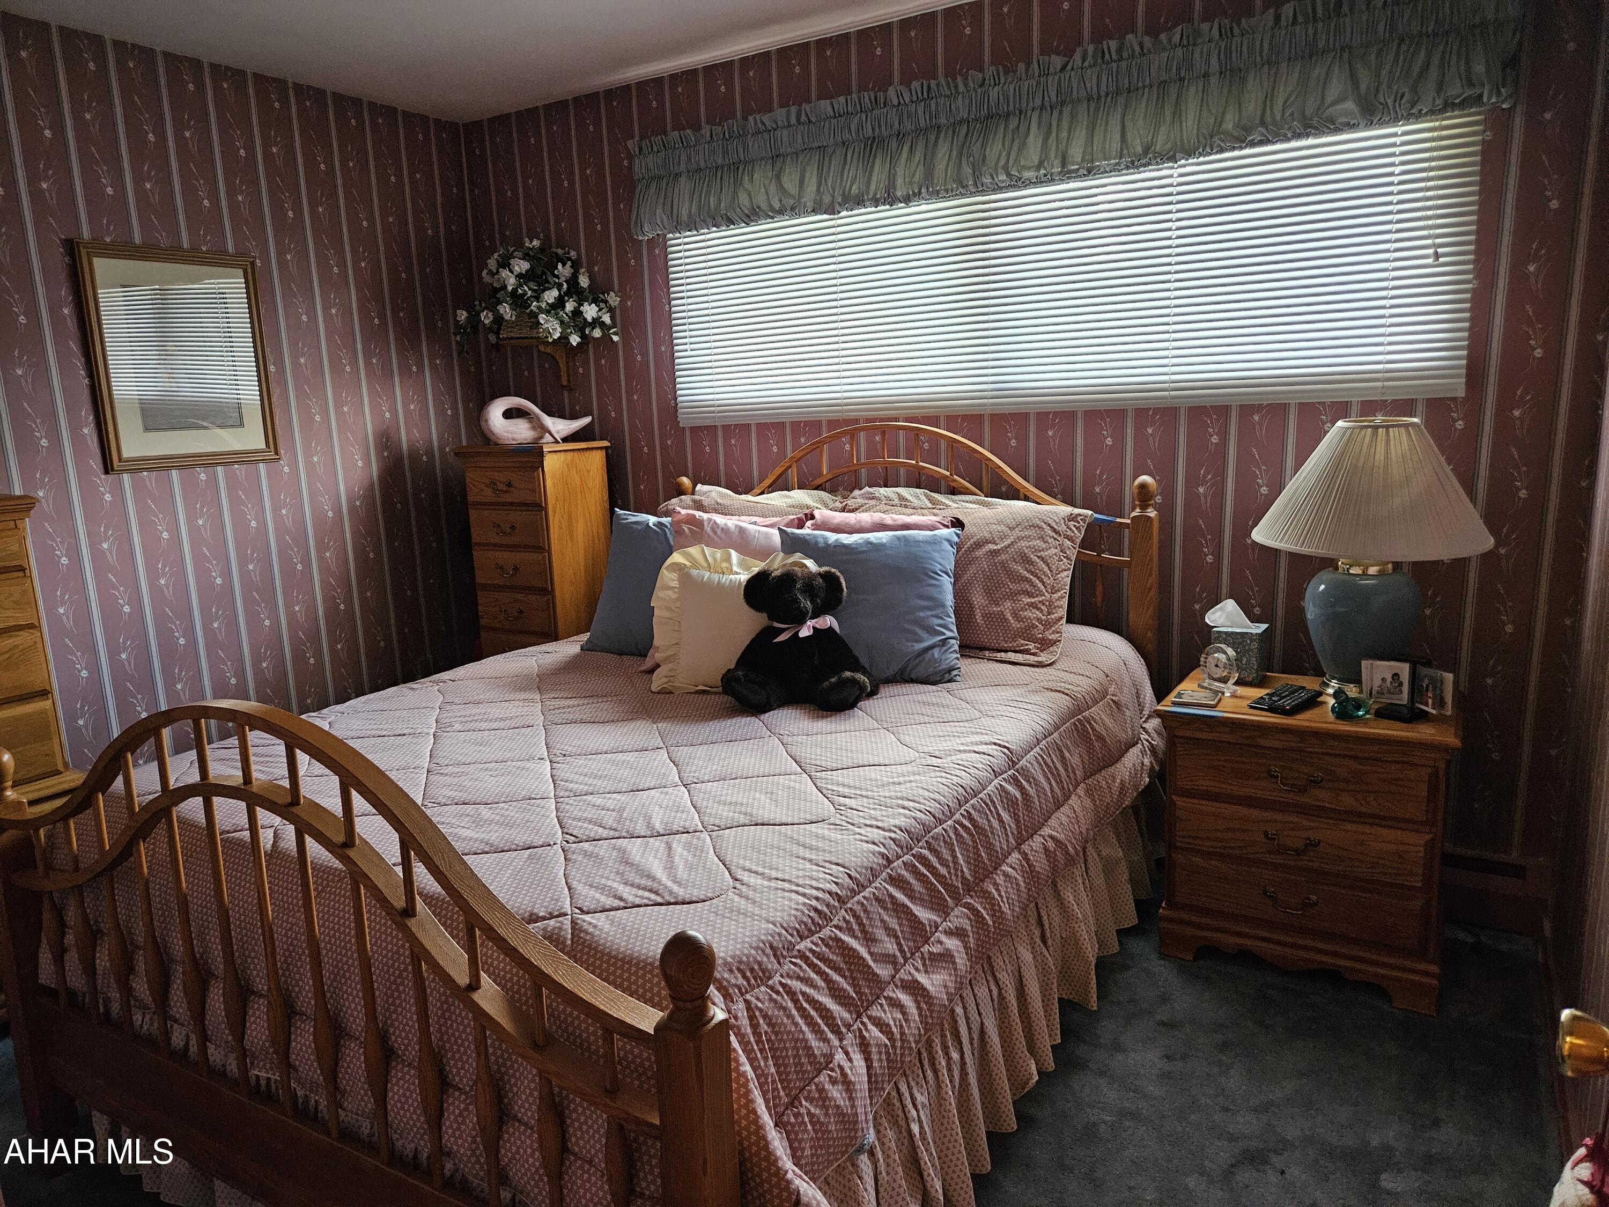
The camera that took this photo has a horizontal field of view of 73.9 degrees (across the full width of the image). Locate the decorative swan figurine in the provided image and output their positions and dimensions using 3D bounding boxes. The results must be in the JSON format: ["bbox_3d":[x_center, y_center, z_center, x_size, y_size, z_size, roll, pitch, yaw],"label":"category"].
[{"bbox_3d":[-0.941,-0.644,3.763,0.400,0.164,0.140,-1,11,6],"label":"decorative swan figurine"}]

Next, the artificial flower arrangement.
[{"bbox_3d":[-0.948,-1.077,3.772,0.540,0.380,0.270,5,13,31],"label":"artificial flower arrangement"}]

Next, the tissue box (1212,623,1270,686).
[{"bbox_3d":[1.107,0.124,2.720,0.112,0.132,0.111,5,13,31],"label":"tissue box"}]

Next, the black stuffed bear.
[{"bbox_3d":[-0.002,0.060,2.518,0.370,0.325,0.290,-1,11,4],"label":"black stuffed bear"}]

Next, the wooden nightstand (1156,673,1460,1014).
[{"bbox_3d":[1.213,0.534,2.597,0.604,0.632,0.409,5,13,31],"label":"wooden nightstand"}]

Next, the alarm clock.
[{"bbox_3d":[1.015,0.158,2.617,0.042,0.113,0.100,-8,13,-27],"label":"alarm clock"}]

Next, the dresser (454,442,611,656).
[{"bbox_3d":[-0.942,0.042,3.921,0.434,1.242,0.331,5,13,31],"label":"dresser"}]

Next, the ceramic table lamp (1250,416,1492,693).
[{"bbox_3d":[1.313,-0.102,2.492,0.498,0.648,0.498,5,13,31],"label":"ceramic table lamp"}]

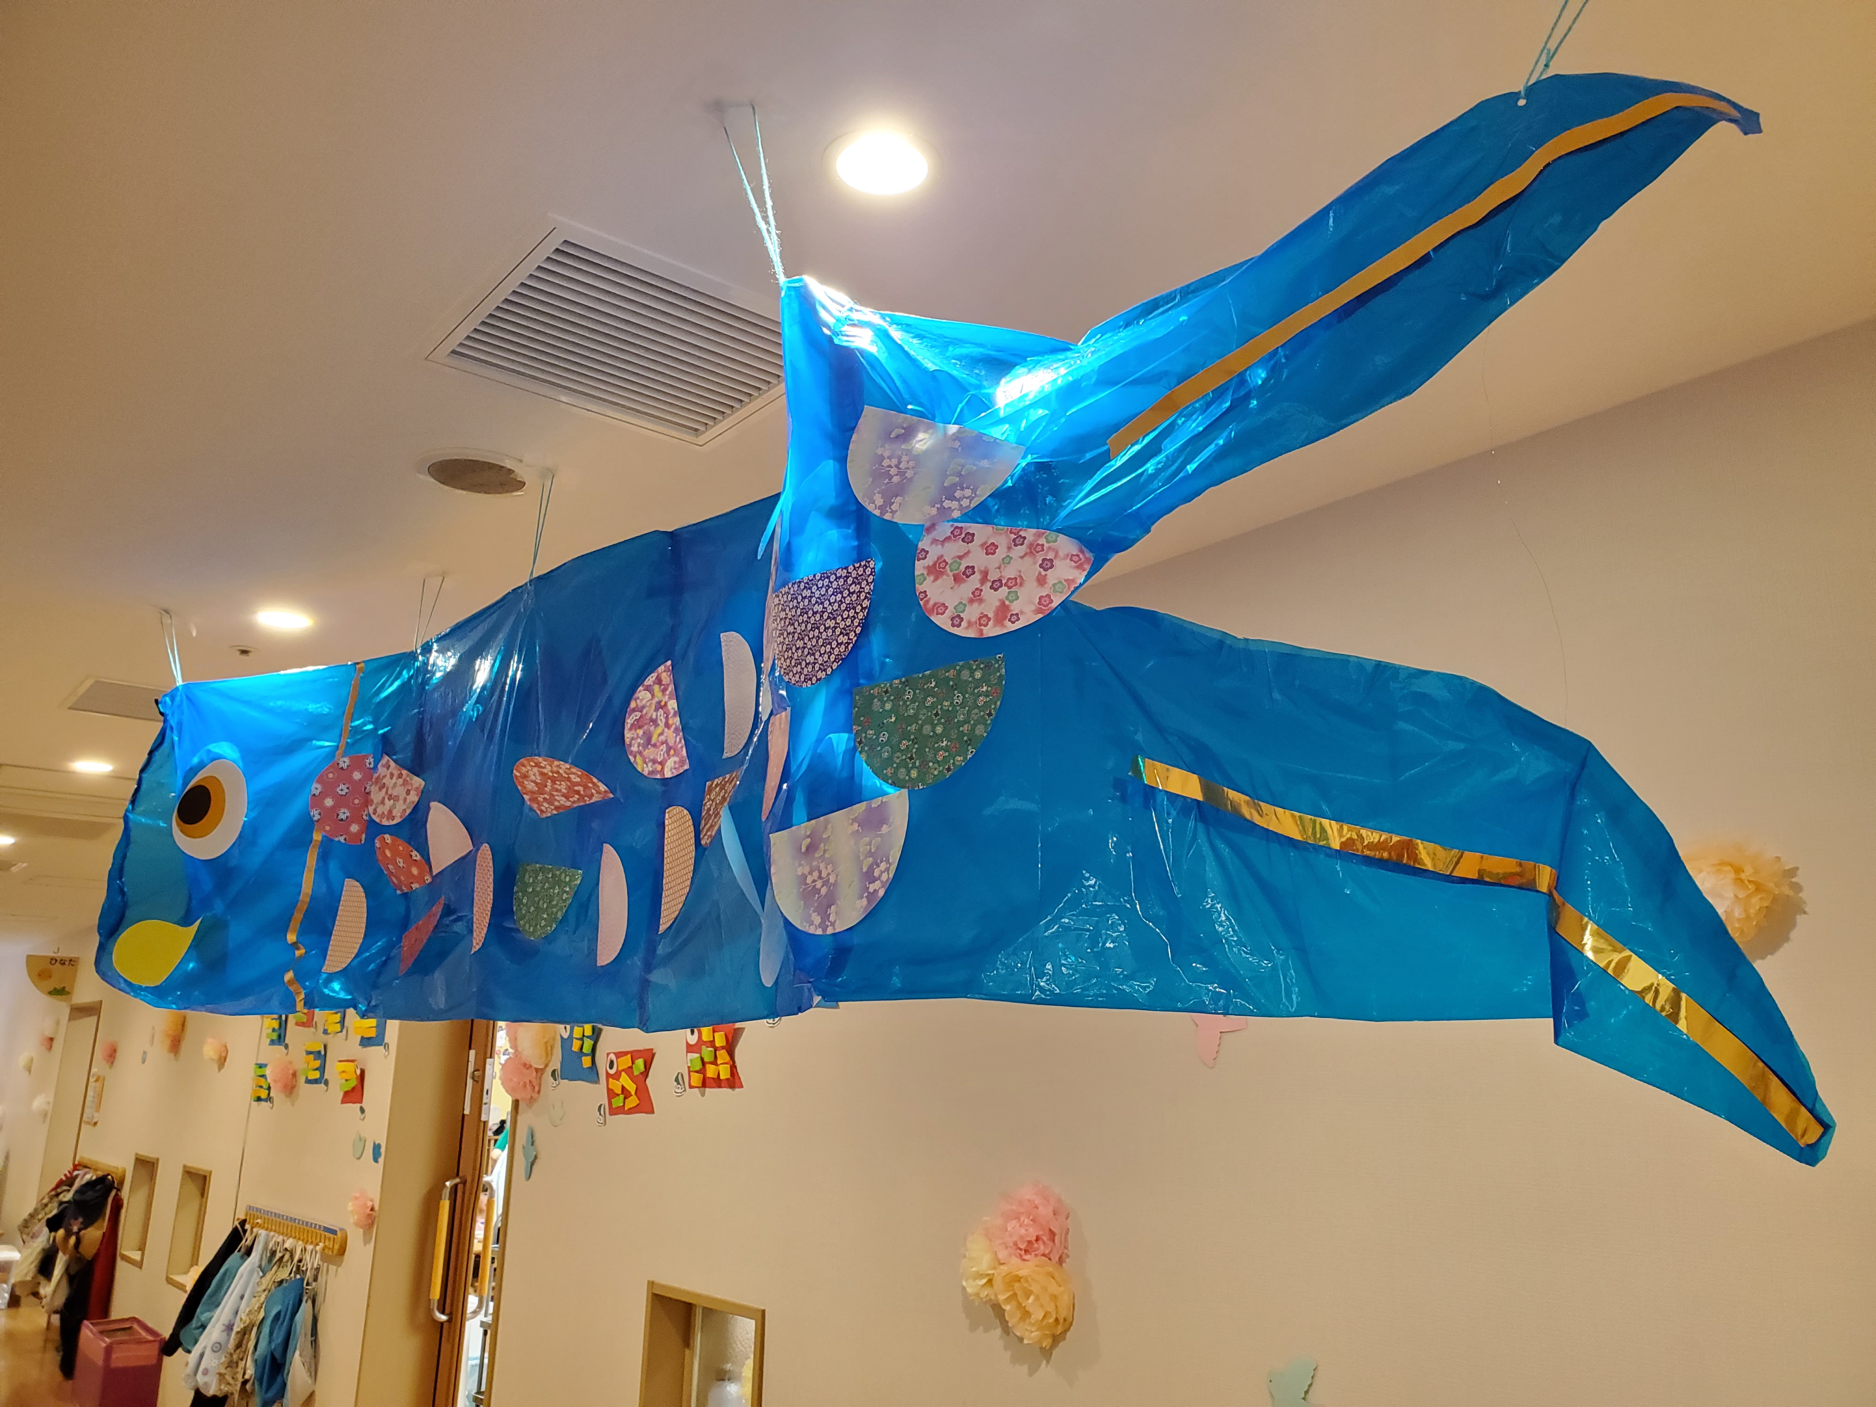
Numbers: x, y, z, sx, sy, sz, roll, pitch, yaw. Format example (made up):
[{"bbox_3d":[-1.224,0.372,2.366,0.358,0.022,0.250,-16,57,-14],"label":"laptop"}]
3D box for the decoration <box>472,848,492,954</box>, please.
[{"bbox_3d":[-0.691,0.295,2.140,0.010,0.165,0.082,11,-18,-35],"label":"decoration"}]

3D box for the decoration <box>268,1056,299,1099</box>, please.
[{"bbox_3d":[-2.715,1.549,5.839,0.120,0.170,0.170,12,-18,-38],"label":"decoration"}]

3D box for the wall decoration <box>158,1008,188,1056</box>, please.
[{"bbox_3d":[-4.030,1.729,7.436,0.120,0.280,0.250,12,-18,-38],"label":"wall decoration"}]

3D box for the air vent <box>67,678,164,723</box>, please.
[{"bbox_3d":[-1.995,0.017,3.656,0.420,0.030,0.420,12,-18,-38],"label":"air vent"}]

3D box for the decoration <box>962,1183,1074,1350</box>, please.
[{"bbox_3d":[0.139,0.967,2.424,0.120,0.285,0.250,12,-18,-38],"label":"decoration"}]

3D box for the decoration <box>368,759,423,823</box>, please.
[{"bbox_3d":[-0.965,0.155,2.500,0.155,0.125,0.012,-8,-17,31],"label":"decoration"}]

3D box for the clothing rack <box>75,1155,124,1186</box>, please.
[{"bbox_3d":[-5.048,2.807,8.450,0.080,0.100,1.200,12,-18,-38],"label":"clothing rack"}]

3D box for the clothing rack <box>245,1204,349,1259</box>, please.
[{"bbox_3d":[-2.556,2.070,5.531,0.080,0.100,1.200,12,-18,-38],"label":"clothing rack"}]

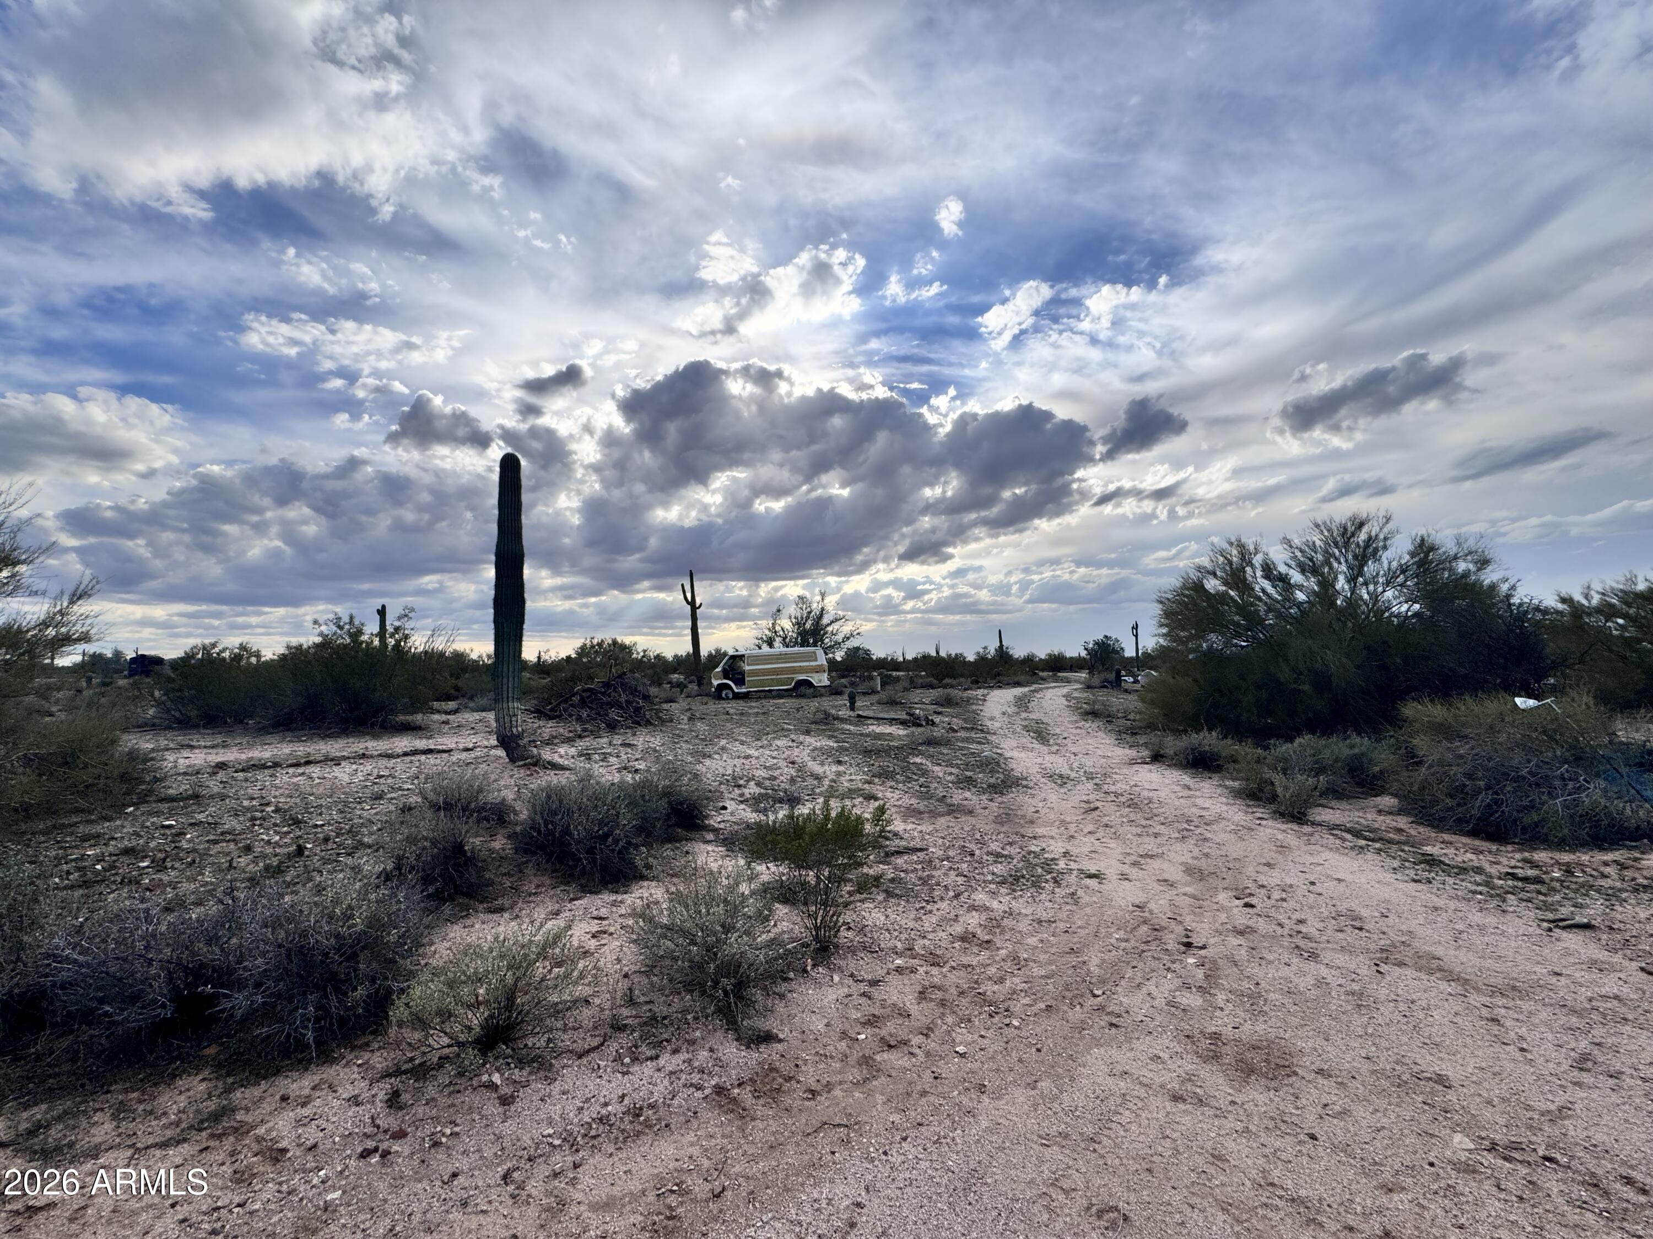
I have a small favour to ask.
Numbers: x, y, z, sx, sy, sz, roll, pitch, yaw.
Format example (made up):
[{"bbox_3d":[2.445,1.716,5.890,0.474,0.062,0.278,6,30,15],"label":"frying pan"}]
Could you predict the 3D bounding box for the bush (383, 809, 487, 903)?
[{"bbox_3d":[-2.580,1.570,4.440,0.620,0.550,0.600,0,-3,0],"label":"bush"}]

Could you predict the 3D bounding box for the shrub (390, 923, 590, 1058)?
[{"bbox_3d":[-1.370,1.502,2.784,0.730,0.470,0.700,2,-4,-26],"label":"shrub"}]

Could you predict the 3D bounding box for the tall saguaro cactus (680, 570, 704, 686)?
[{"bbox_3d":[-7.433,0.600,37.032,1.300,6.450,0.800,0,-3,0],"label":"tall saguaro cactus"}]

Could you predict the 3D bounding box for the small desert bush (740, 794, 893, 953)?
[{"bbox_3d":[-0.050,1.400,3.710,0.810,0.790,0.760,0,-3,0],"label":"small desert bush"}]

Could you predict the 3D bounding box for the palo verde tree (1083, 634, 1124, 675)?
[{"bbox_3d":[24.087,3.132,57.916,3.600,3.699,3.500,0,-3,0],"label":"palo verde tree"}]

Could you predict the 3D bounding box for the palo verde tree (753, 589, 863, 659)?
[{"bbox_3d":[-0.974,1.061,36.000,5.900,5.256,5.500,0,-3,0],"label":"palo verde tree"}]

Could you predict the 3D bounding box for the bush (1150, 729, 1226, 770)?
[{"bbox_3d":[5.263,1.881,9.665,0.920,0.550,0.820,0,-3,0],"label":"bush"}]

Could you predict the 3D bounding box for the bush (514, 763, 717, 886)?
[{"bbox_3d":[-1.650,1.556,5.315,1.150,0.660,1.500,-2,-4,25],"label":"bush"}]

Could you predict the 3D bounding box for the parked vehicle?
[{"bbox_3d":[-2.290,2.312,28.612,4.950,2.000,2.000,-3,-3,0],"label":"parked vehicle"}]

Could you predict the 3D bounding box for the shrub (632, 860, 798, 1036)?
[{"bbox_3d":[-0.480,1.430,2.940,0.710,0.650,0.680,0,-3,0],"label":"shrub"}]

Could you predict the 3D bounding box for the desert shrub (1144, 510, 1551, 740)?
[{"bbox_3d":[9.946,0.074,13.560,6.500,4.600,6.000,-3,-4,36],"label":"desert shrub"}]

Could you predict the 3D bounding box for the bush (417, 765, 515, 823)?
[{"bbox_3d":[-3.514,1.697,6.537,0.816,0.521,0.734,0,-3,0],"label":"bush"}]

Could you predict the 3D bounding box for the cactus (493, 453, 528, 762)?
[{"bbox_3d":[-5.016,-0.245,10.634,0.500,4.900,0.480,2,-4,-25],"label":"cactus"}]

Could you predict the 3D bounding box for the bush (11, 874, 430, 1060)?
[{"bbox_3d":[-2.600,1.430,2.870,1.600,0.620,0.920,1,-3,-10],"label":"bush"}]

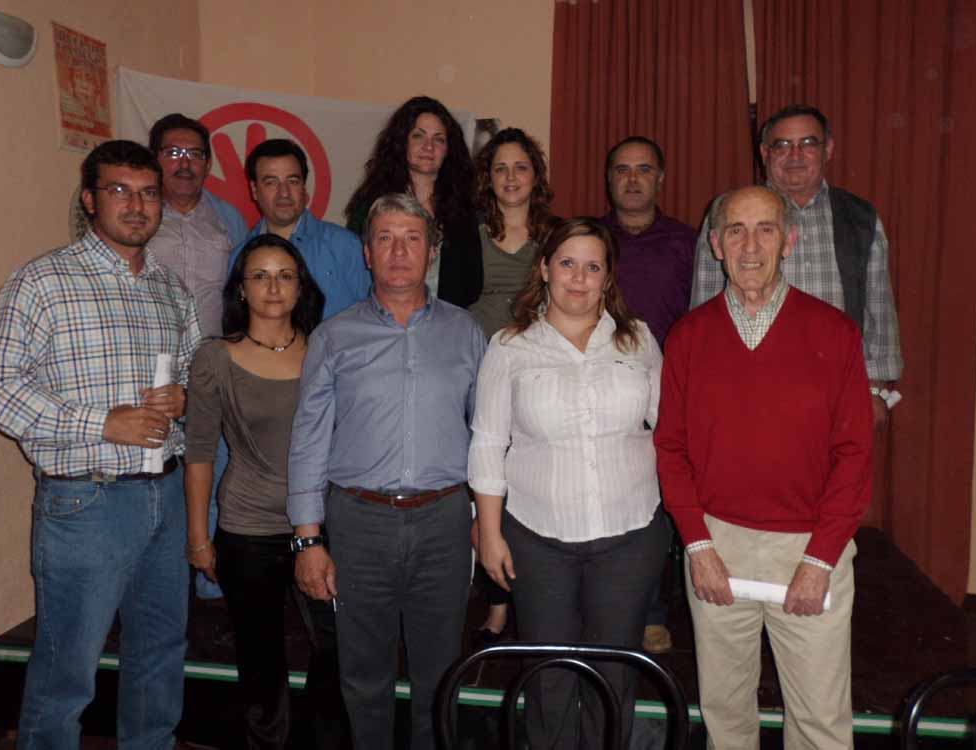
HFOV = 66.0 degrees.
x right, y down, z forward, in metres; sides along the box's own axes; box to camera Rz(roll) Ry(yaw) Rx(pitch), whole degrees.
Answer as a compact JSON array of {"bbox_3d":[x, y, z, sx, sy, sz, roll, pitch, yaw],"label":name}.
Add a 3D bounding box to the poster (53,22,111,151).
[{"bbox_3d":[-1.630,-1.145,3.020,0.010,0.460,0.300,0,7,14],"label":"poster"}]

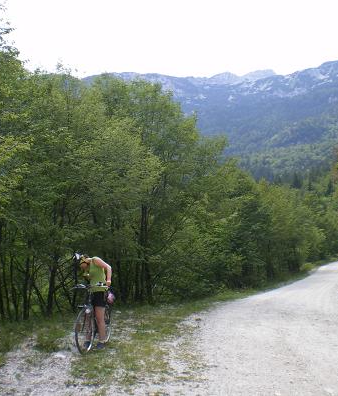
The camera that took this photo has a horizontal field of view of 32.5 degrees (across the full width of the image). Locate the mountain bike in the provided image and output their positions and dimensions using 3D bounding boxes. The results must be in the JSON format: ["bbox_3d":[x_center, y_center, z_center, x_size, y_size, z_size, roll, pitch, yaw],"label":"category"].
[{"bbox_3d":[-1.125,1.825,9.100,0.600,1.030,1.720,2,-5,11],"label":"mountain bike"}]

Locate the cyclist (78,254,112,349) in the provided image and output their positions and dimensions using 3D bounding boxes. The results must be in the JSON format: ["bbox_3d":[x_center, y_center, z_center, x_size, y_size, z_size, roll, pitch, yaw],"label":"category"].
[{"bbox_3d":[-1.150,1.610,9.070,0.500,1.460,0.660,-2,-5,19],"label":"cyclist"}]

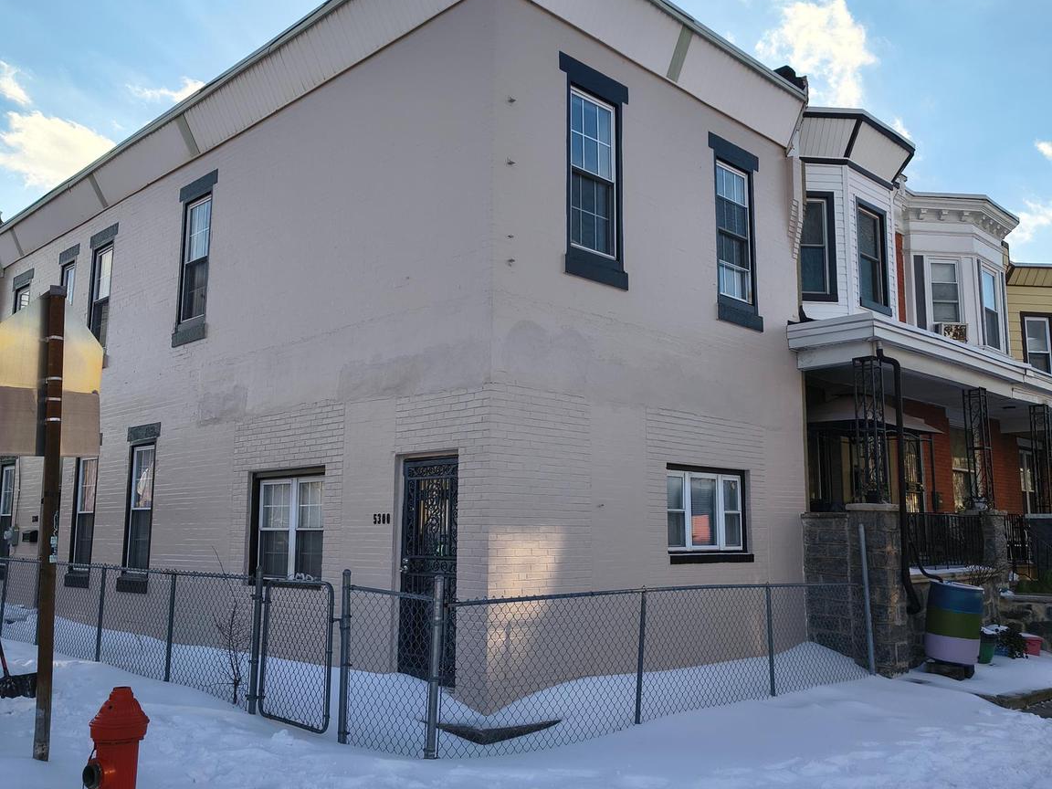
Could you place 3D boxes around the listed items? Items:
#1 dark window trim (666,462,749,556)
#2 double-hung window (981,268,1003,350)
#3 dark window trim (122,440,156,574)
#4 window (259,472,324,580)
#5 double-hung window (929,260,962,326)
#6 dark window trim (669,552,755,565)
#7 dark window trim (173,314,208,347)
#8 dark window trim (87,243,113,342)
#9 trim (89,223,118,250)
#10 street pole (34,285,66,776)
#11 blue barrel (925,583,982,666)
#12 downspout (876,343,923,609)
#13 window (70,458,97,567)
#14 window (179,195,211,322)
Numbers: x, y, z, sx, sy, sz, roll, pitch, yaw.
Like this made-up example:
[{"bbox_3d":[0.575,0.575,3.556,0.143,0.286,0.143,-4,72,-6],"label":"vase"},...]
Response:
[{"bbox_3d":[2.017,1.288,10.810,0.110,0.948,1.642,-8,-12,43],"label":"dark window trim"},{"bbox_3d":[8.401,-1.538,17.622,0.100,1.464,0.815,-9,-13,44],"label":"double-hung window"},{"bbox_3d":[-5.157,1.535,13.136,0.770,1.770,0.120,-9,-13,44],"label":"dark window trim"},{"bbox_3d":[-2.518,1.454,10.646,1.420,1.120,0.100,-9,-13,44],"label":"window"},{"bbox_3d":[7.576,-1.755,17.591,0.540,1.310,0.110,1,-8,-1],"label":"double-hung window"},{"bbox_3d":[2.060,1.823,10.750,0.100,0.087,1.672,-8,-12,43],"label":"dark window trim"},{"bbox_3d":[-4.364,-0.805,12.711,0.930,0.285,0.140,-9,-13,44],"label":"dark window trim"},{"bbox_3d":[-6.499,-1.453,14.965,0.830,1.790,0.120,-9,-13,44],"label":"dark window trim"},{"bbox_3d":[-6.691,-2.510,15.502,0.100,0.192,1.130,9,-12,-44],"label":"trim"},{"bbox_3d":[-3.060,0.781,6.251,0.086,3.003,0.086,2,-9,-25],"label":"street pole"},{"bbox_3d":[5.010,2.685,11.400,0.590,0.880,0.590,-2,-9,44],"label":"blue barrel"},{"bbox_3d":[4.478,1.036,11.685,0.200,3.150,0.720,-8,-12,43],"label":"downspout"},{"bbox_3d":[-6.740,1.792,14.915,0.110,1.814,0.865,9,-12,-44],"label":"window"},{"bbox_3d":[-4.319,-1.764,12.869,0.730,1.640,0.100,-9,-13,44],"label":"window"}]

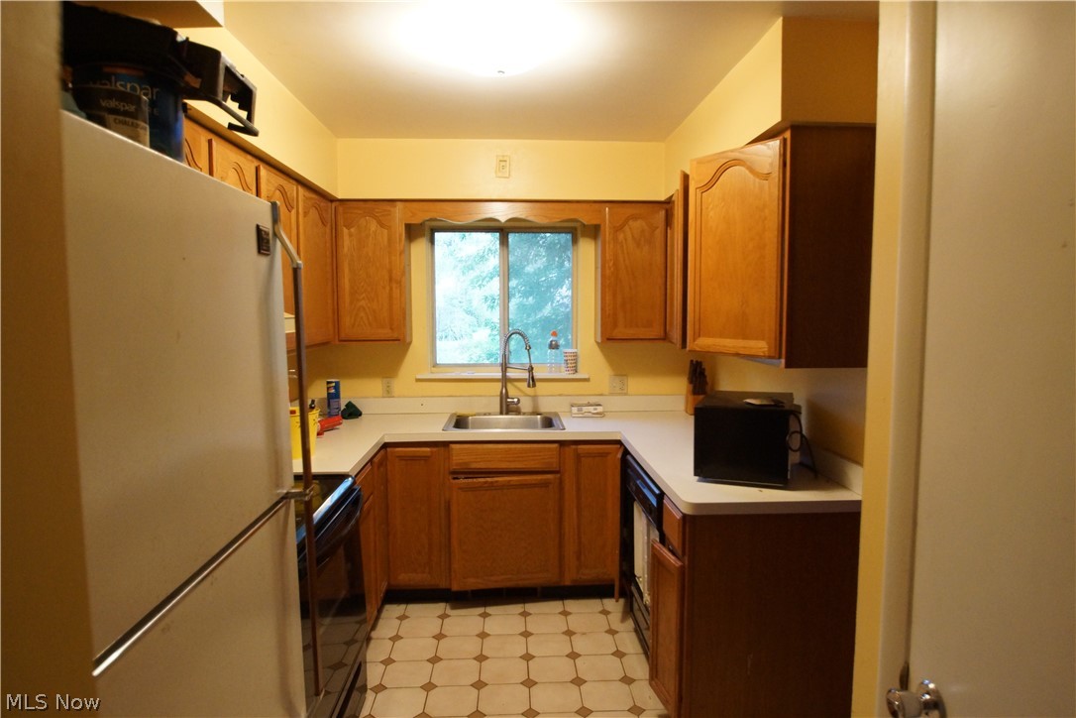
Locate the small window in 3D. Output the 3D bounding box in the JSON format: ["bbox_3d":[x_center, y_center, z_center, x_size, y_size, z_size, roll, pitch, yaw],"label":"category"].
[{"bbox_3d":[-0.206,-0.362,3.410,0.865,0.855,0.070,0,5,-3],"label":"small window"}]

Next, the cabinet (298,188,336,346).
[{"bbox_3d":[-1.228,-0.434,2.788,0.335,0.755,0.560,0,5,-3],"label":"cabinet"}]

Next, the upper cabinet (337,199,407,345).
[{"bbox_3d":[-0.919,-0.475,3.204,0.370,0.750,0.280,0,5,-3],"label":"upper cabinet"}]

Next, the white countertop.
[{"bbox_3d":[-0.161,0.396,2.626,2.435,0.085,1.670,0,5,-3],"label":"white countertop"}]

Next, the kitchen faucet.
[{"bbox_3d":[-0.126,0.078,3.300,0.250,0.515,0.090,4,6,38],"label":"kitchen faucet"}]

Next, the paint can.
[{"bbox_3d":[-0.784,-0.447,1.094,0.175,0.200,0.175,0,5,-3],"label":"paint can"}]

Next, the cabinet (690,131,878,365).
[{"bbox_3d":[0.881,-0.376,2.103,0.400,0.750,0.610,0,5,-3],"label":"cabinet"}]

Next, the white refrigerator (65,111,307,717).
[{"bbox_3d":[-0.918,0.578,1.010,0.690,1.806,0.730,0,5,-3],"label":"white refrigerator"}]

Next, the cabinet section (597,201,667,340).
[{"bbox_3d":[0.551,-0.489,3.382,0.383,0.776,0.313,0,5,-3],"label":"cabinet section"}]

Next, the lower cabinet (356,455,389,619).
[{"bbox_3d":[-1.064,0.885,2.543,0.585,0.850,0.700,0,5,-3],"label":"lower cabinet"}]

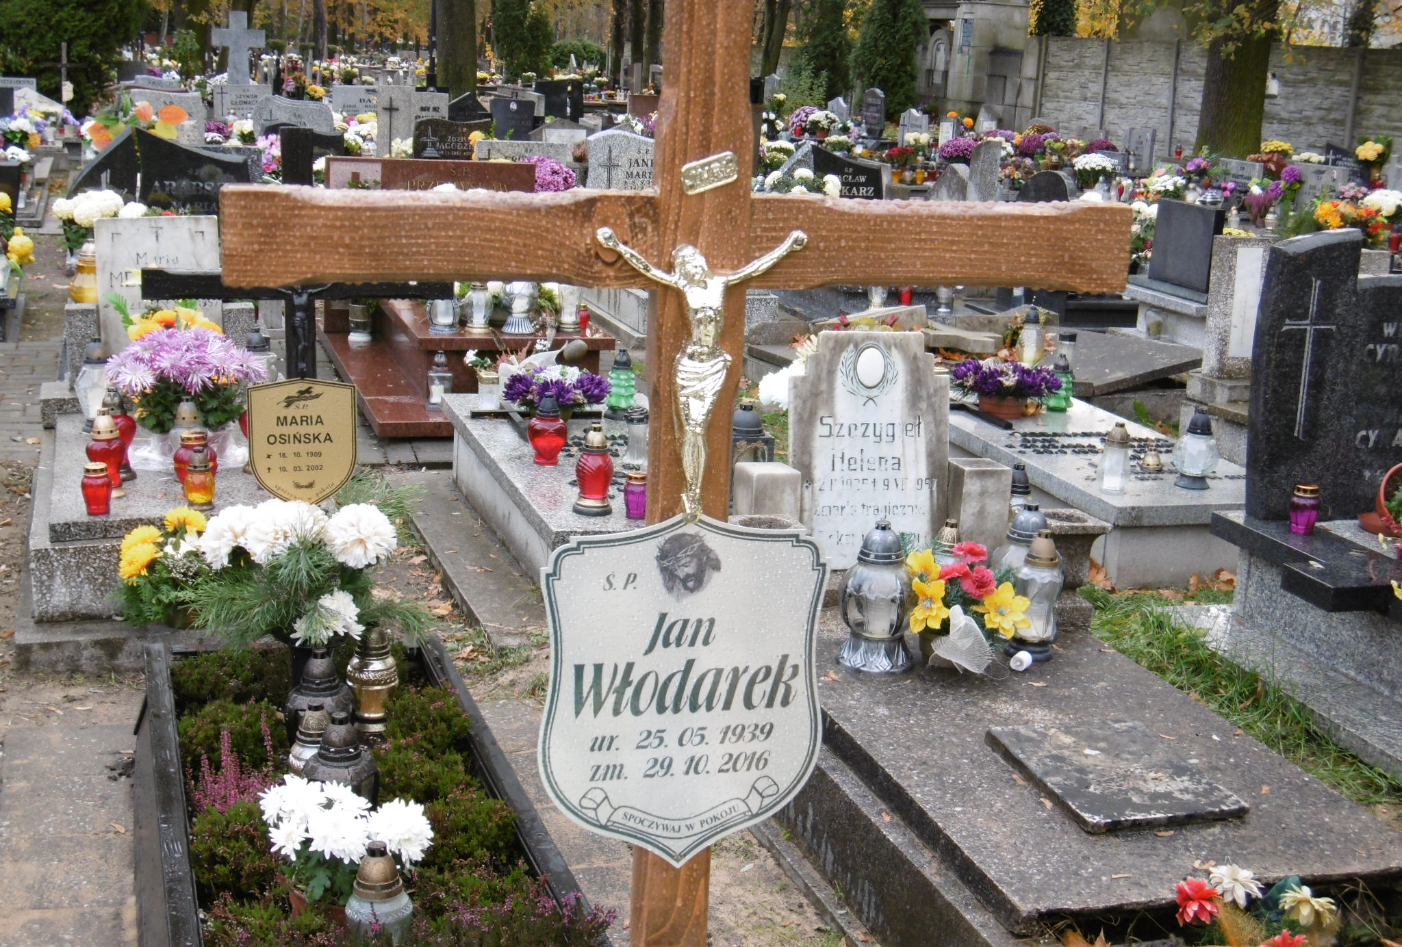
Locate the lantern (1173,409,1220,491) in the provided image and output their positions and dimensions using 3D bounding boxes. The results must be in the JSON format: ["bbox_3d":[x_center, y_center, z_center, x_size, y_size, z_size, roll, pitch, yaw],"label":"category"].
[{"bbox_3d":[1.525,-0.072,6.363,0.143,0.240,0.143,-1,13,-16],"label":"lantern"}]

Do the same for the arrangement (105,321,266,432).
[{"bbox_3d":[-1.480,-0.272,5.932,0.440,0.310,0.400,-1,13,-16],"label":"arrangement"}]

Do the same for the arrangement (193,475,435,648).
[{"bbox_3d":[-0.798,0.184,4.200,0.480,0.320,0.340,0,13,-11],"label":"arrangement"}]

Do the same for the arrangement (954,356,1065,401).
[{"bbox_3d":[1.045,-0.323,7.050,0.360,0.145,0.230,-1,13,-17],"label":"arrangement"}]

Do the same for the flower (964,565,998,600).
[{"bbox_3d":[0.585,0.228,4.320,0.068,0.064,0.055,4,12,8],"label":"flower"}]

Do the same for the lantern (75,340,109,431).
[{"bbox_3d":[-1.970,-0.289,6.671,0.131,0.289,0.131,-2,11,-16],"label":"lantern"}]

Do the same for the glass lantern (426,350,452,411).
[{"bbox_3d":[-1.021,-0.362,8.024,0.100,0.225,0.100,-1,13,-16],"label":"glass lantern"}]

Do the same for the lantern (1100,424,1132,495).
[{"bbox_3d":[1.337,-0.054,6.632,0.106,0.214,0.106,3,11,11],"label":"lantern"}]

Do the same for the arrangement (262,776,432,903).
[{"bbox_3d":[-0.599,0.646,3.460,0.281,0.267,0.281,-1,11,-10],"label":"arrangement"}]

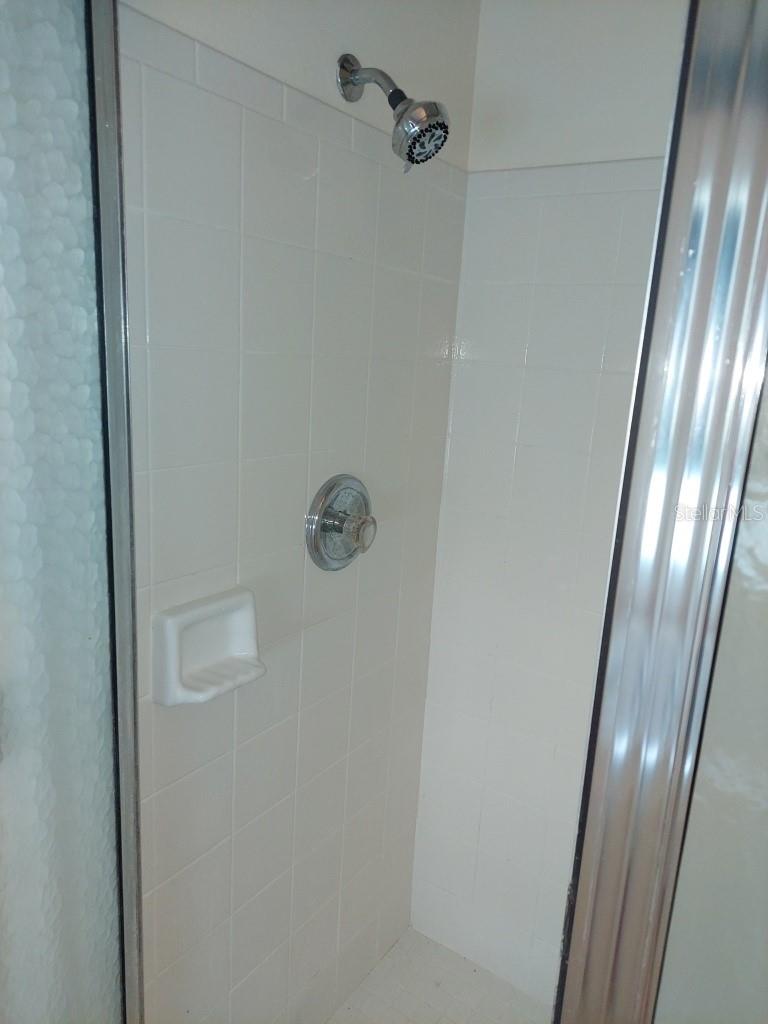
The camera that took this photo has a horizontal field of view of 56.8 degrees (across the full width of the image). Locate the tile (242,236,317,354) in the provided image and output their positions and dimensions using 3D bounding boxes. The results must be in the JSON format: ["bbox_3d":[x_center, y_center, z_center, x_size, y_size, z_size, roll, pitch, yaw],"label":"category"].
[{"bbox_3d":[-0.153,-0.309,1.026,0.009,0.150,0.149,12,15,34],"label":"tile"}]

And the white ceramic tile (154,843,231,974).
[{"bbox_3d":[-0.296,0.610,1.111,0.009,0.152,0.152,12,15,33],"label":"white ceramic tile"}]

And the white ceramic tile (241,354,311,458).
[{"bbox_3d":[-0.163,-0.160,1.061,0.009,0.151,0.151,12,15,33],"label":"white ceramic tile"}]

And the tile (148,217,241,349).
[{"bbox_3d":[-0.241,-0.287,0.906,0.009,0.152,0.152,12,15,33],"label":"tile"}]

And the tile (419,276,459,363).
[{"bbox_3d":[0.102,-0.374,1.382,0.009,0.150,0.129,12,15,34],"label":"tile"}]

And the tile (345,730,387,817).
[{"bbox_3d":[-0.033,0.537,1.470,0.009,0.150,0.149,12,15,34],"label":"tile"}]

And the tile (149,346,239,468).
[{"bbox_3d":[-0.251,-0.138,0.943,0.009,0.152,0.152,12,15,33],"label":"tile"}]

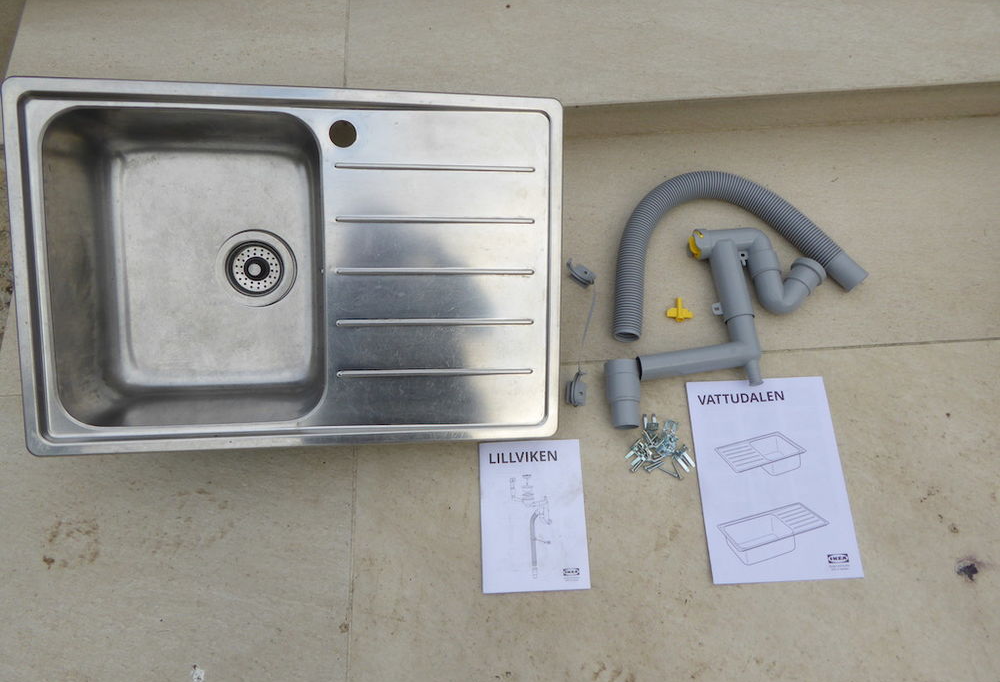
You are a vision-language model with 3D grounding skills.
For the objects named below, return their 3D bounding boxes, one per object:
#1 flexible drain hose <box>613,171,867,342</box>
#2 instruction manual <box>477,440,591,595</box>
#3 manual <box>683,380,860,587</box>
[{"bbox_3d":[0.355,-0.164,1.133,0.430,0.047,0.272,-13,70,-4],"label":"flexible drain hose"},{"bbox_3d":[0.048,0.250,1.004,0.148,0.005,0.210,-2,69,-1],"label":"instruction manual"},{"bbox_3d":[0.399,0.198,1.022,0.210,0.005,0.297,-2,69,0],"label":"manual"}]

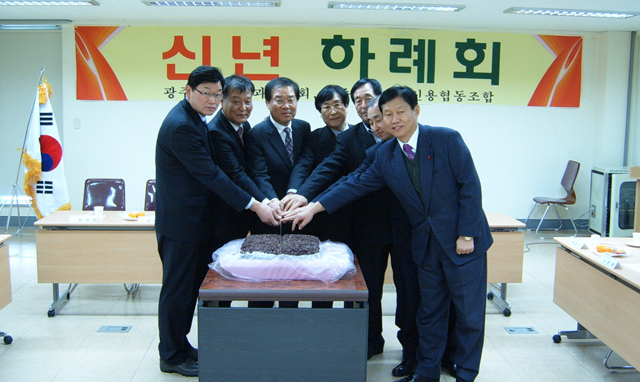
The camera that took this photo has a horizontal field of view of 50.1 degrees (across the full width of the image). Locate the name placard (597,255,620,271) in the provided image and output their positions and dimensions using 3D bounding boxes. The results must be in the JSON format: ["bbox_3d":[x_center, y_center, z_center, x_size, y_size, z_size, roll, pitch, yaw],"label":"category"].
[{"bbox_3d":[1.617,0.391,3.791,0.062,0.053,0.195,0,7,-3],"label":"name placard"}]

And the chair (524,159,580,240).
[{"bbox_3d":[2.811,0.091,8.251,0.570,0.890,0.520,0,8,-3],"label":"chair"}]

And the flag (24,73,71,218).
[{"bbox_3d":[-3.045,-0.408,7.632,0.510,1.660,0.250,0,7,-3],"label":"flag"}]

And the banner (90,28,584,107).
[{"bbox_3d":[0.158,-1.484,8.238,6.093,0.861,0.030,0,8,-3],"label":"banner"}]

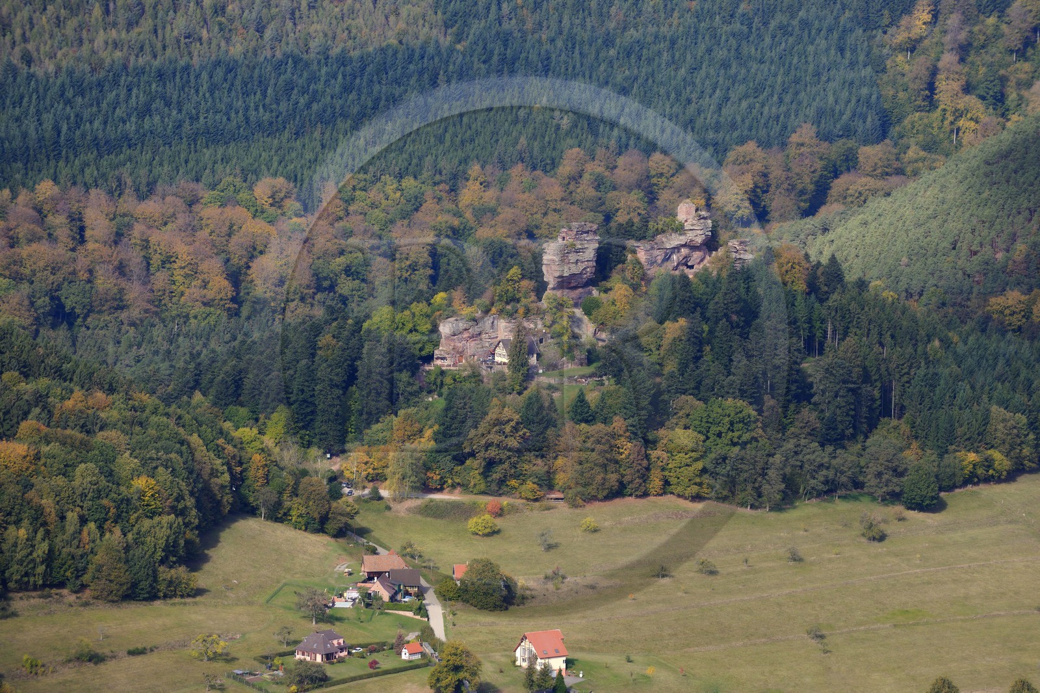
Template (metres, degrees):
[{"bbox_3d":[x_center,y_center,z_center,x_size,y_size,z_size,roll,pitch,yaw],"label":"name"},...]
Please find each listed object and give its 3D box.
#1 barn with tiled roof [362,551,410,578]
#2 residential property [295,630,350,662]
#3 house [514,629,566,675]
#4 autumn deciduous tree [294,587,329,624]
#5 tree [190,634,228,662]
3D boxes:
[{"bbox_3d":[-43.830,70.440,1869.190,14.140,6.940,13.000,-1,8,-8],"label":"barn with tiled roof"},{"bbox_3d":[-59.010,91.610,1770.920,13.880,7.780,12.020,-7,11,-43],"label":"residential property"},{"bbox_3d":[6.480,93.020,1755.230,11.310,12.660,13.520,-5,9,-33],"label":"house"},{"bbox_3d":[-64.810,81.270,1802.250,10.500,11.200,10.000,0,8,0],"label":"autumn deciduous tree"},{"bbox_3d":[-95.220,91.850,1764.450,11.700,8.200,11.000,0,8,0],"label":"tree"}]

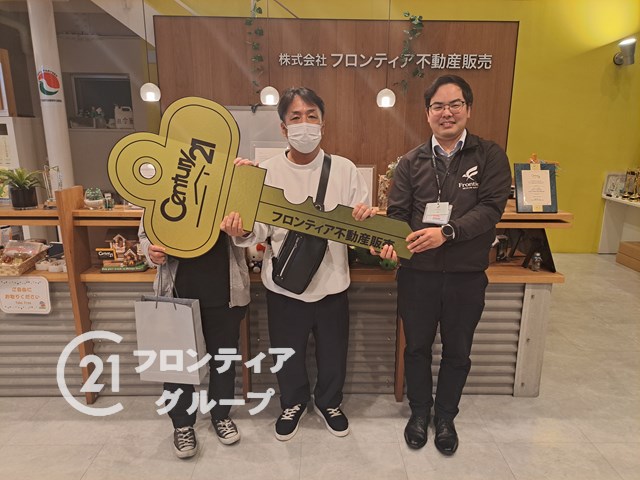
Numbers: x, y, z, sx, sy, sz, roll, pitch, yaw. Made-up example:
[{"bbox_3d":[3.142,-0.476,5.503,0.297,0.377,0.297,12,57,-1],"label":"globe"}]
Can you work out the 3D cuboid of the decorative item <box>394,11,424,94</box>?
[{"bbox_3d":[0.960,-2.001,4.771,0.301,0.831,0.150,0,14,-1],"label":"decorative item"}]

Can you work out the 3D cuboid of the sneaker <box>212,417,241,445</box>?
[{"bbox_3d":[-0.495,0.935,2.296,0.099,0.105,0.278,-6,15,-25],"label":"sneaker"}]

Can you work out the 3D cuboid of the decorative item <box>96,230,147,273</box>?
[{"bbox_3d":[-1.081,0.068,2.455,0.262,0.204,0.140,-1,14,-6],"label":"decorative item"}]

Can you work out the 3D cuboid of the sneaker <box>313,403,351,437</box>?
[{"bbox_3d":[0.054,0.876,2.279,0.102,0.108,0.280,-7,16,-26],"label":"sneaker"}]

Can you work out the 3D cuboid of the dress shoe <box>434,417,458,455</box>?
[{"bbox_3d":[0.616,0.907,2.162,0.108,0.115,0.290,3,14,11],"label":"dress shoe"}]

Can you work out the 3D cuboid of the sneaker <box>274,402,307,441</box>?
[{"bbox_3d":[-0.146,0.925,2.345,0.107,0.108,0.288,5,14,19],"label":"sneaker"}]

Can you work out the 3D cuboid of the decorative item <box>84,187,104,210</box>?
[{"bbox_3d":[-1.143,-0.217,2.256,0.088,0.106,0.086,0,14,-1],"label":"decorative item"}]

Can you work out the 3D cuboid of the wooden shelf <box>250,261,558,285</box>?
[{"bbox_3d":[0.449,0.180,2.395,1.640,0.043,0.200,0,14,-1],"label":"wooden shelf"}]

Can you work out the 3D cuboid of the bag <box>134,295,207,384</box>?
[{"bbox_3d":[-0.603,0.407,1.802,0.248,0.333,0.085,2,15,9],"label":"bag"}]

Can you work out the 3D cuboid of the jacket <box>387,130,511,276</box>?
[{"bbox_3d":[0.584,-0.173,2.030,0.535,0.630,0.320,3,14,12],"label":"jacket"}]

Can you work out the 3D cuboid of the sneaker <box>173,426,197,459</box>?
[{"bbox_3d":[-0.643,0.906,2.132,0.102,0.110,0.280,-3,15,-15],"label":"sneaker"}]

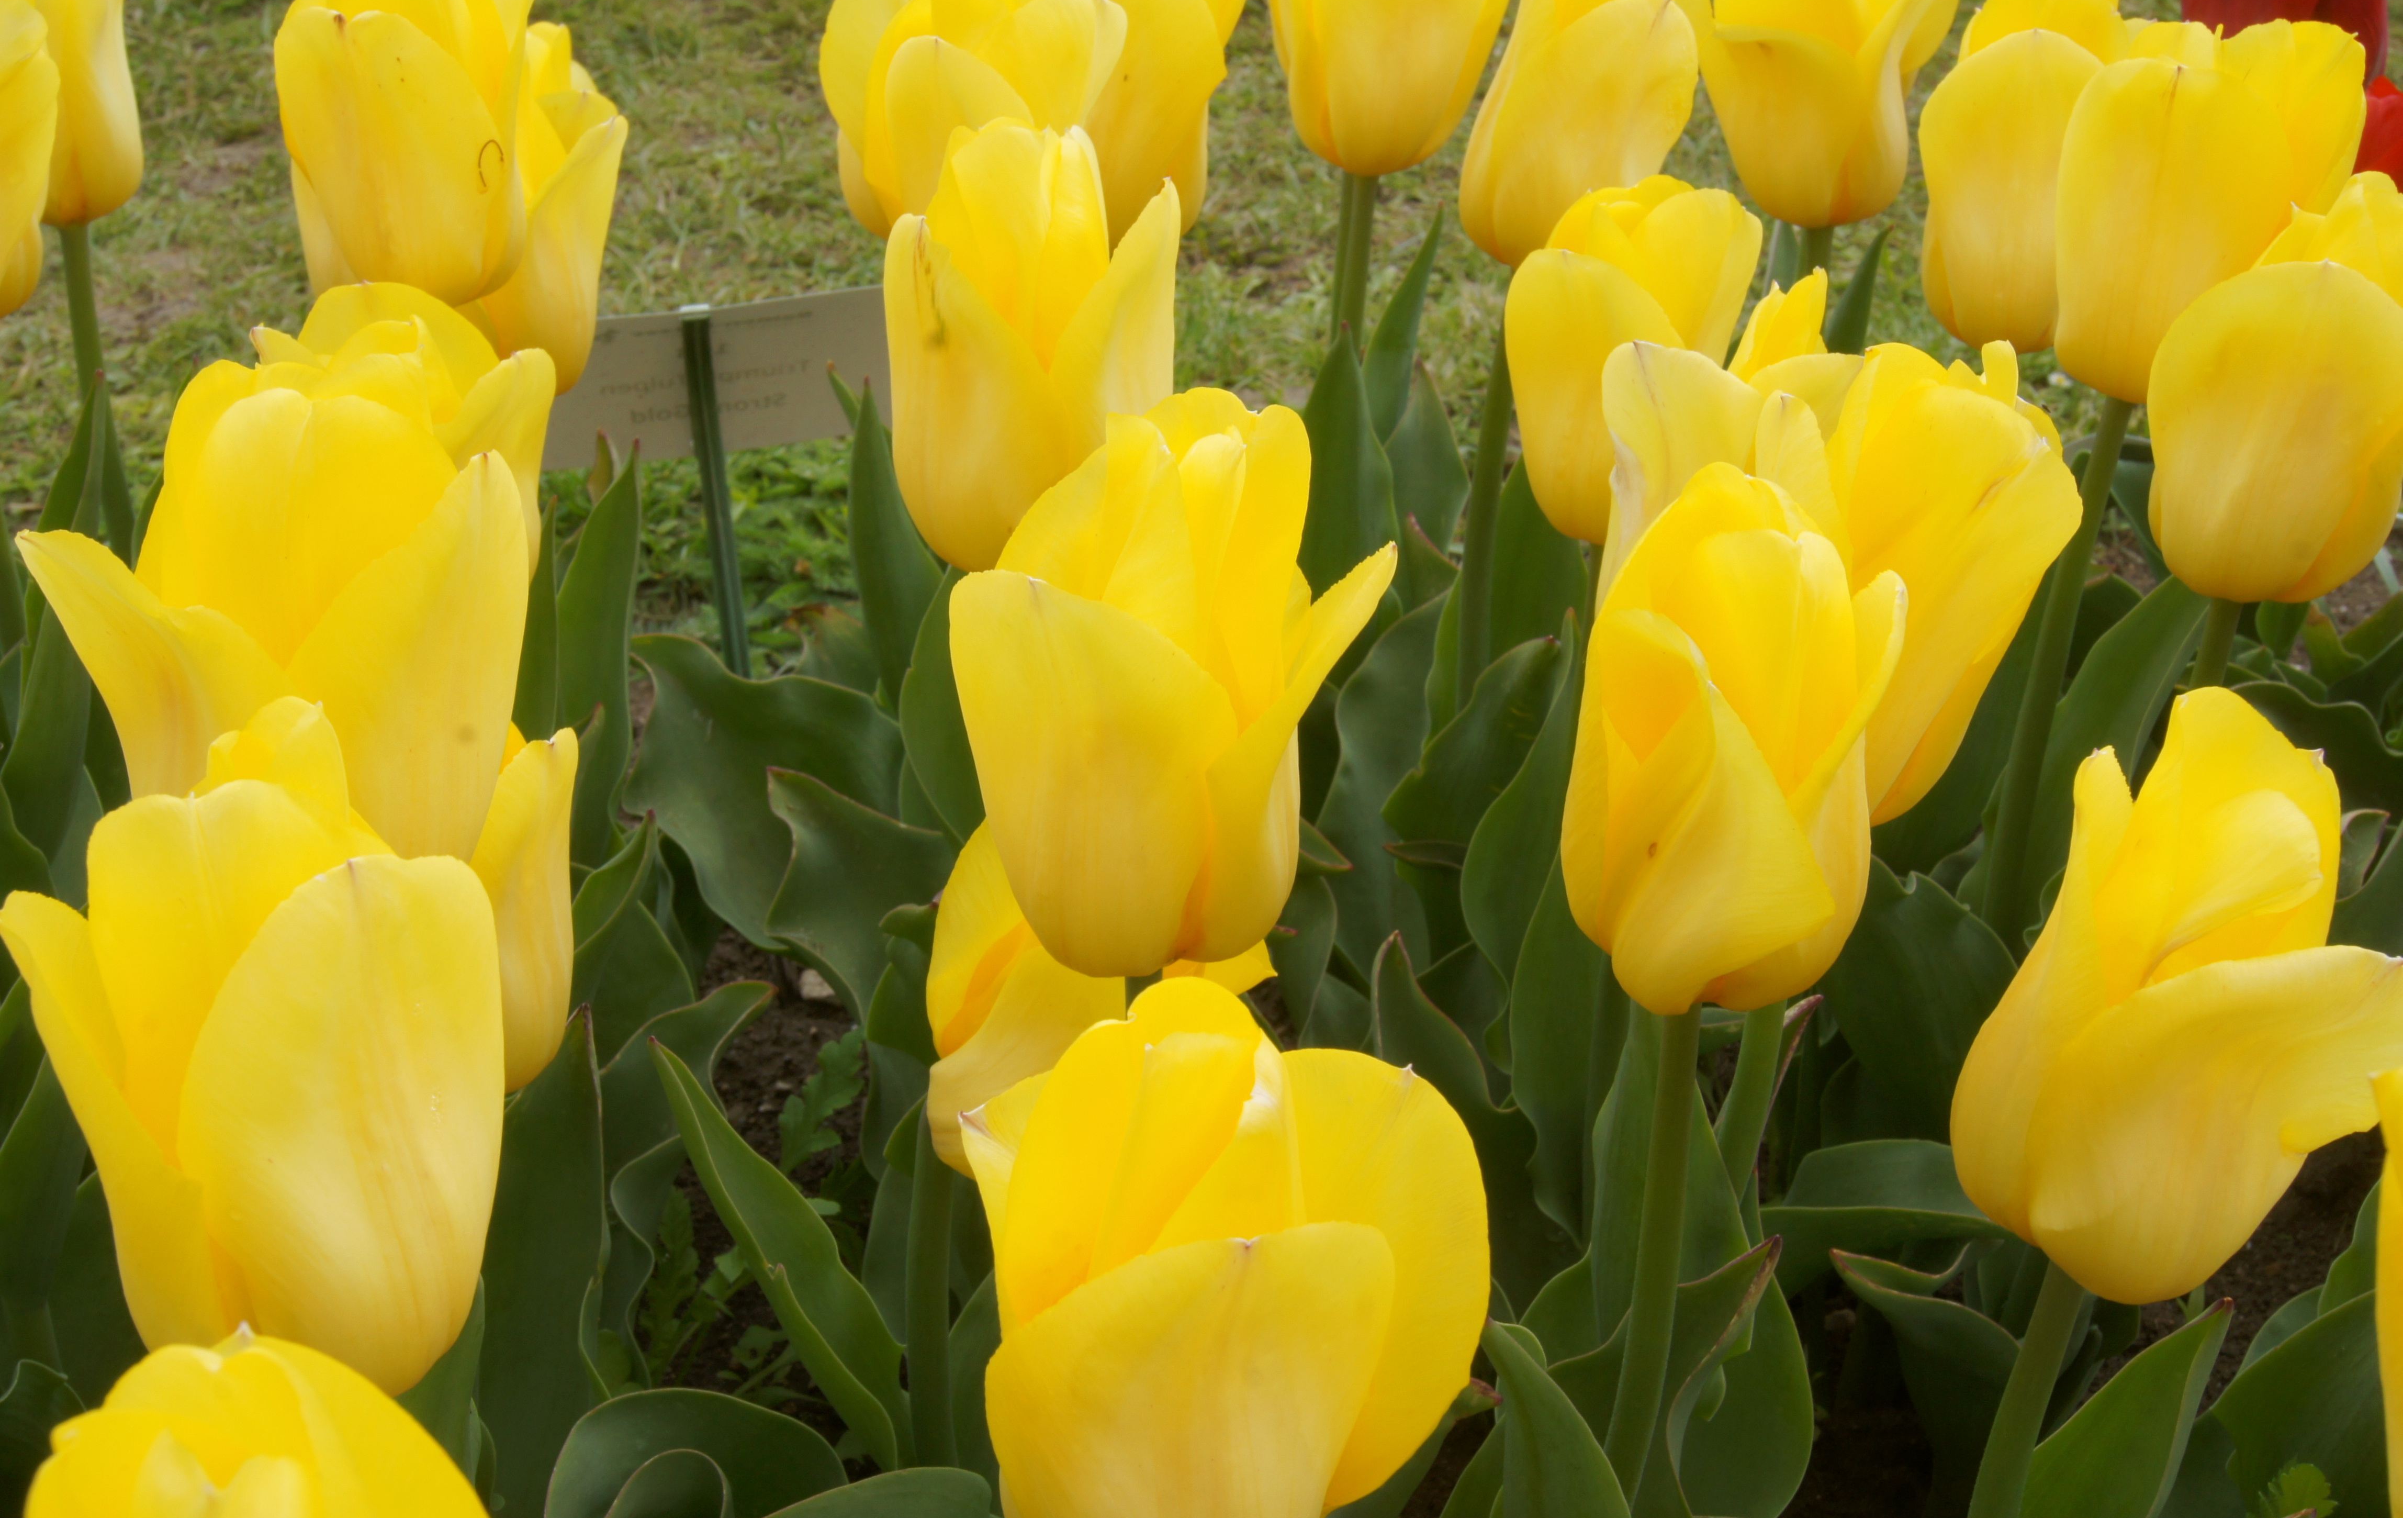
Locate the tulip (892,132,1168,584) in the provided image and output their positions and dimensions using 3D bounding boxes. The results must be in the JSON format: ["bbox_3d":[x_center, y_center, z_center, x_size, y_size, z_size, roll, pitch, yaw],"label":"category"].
[{"bbox_3d":[-0.031,-0.076,0.515,0.054,0.086,0.054,7,31,0],"label":"tulip"}]

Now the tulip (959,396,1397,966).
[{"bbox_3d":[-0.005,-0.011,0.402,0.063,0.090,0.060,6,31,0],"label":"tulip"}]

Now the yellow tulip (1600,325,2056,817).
[{"bbox_3d":[0.107,-0.030,0.474,0.077,0.085,0.064,9,31,0],"label":"yellow tulip"}]

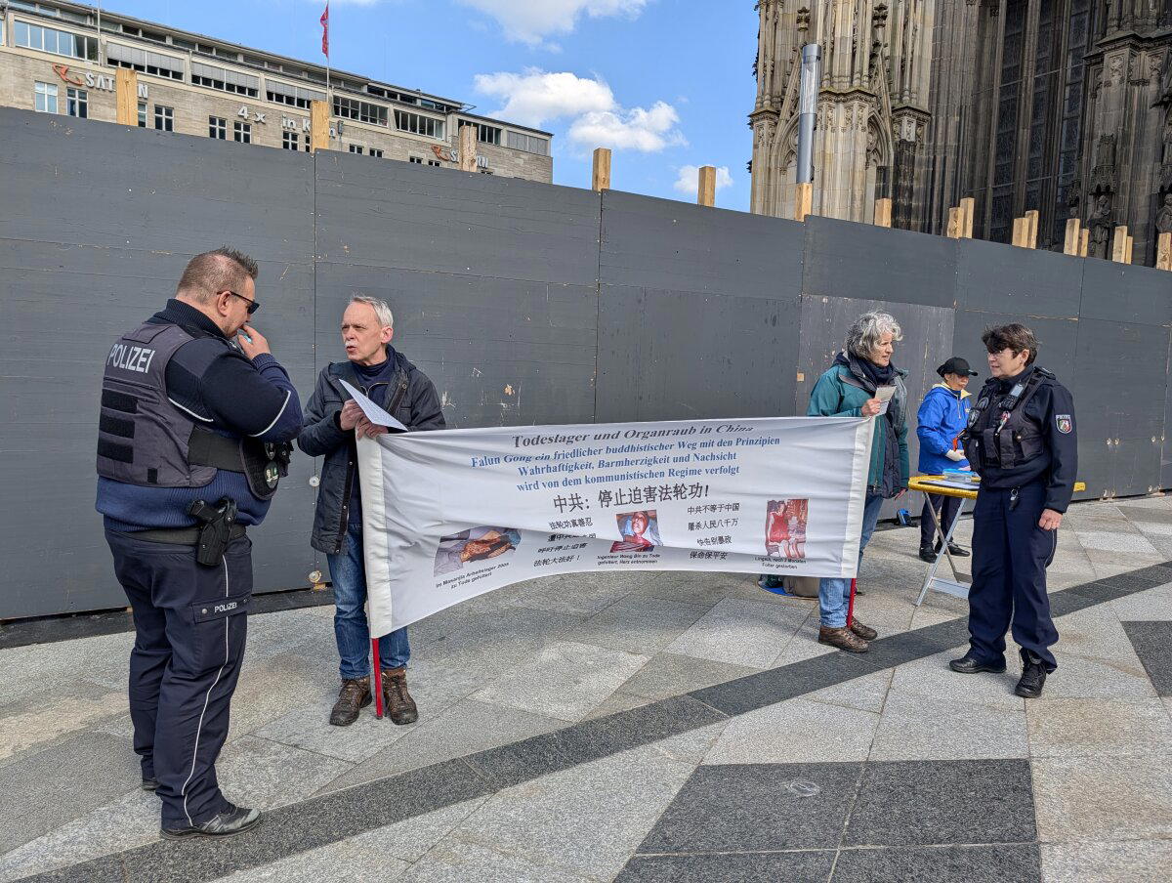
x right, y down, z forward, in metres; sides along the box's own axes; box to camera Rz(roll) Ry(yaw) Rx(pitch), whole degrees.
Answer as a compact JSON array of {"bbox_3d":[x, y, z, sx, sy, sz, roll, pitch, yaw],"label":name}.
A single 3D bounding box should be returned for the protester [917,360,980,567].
[{"bbox_3d":[2.892,0.113,6.504,0.500,1.569,0.410,-1,5,-27],"label":"protester"}]

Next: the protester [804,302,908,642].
[{"bbox_3d":[1.475,0.191,4.396,0.530,1.775,0.440,-2,6,-41],"label":"protester"}]

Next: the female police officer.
[{"bbox_3d":[2.035,0.290,3.884,0.430,1.680,0.540,-1,5,-28],"label":"female police officer"}]

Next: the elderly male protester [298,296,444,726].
[{"bbox_3d":[-0.900,0.276,3.401,0.570,1.750,0.460,2,5,6],"label":"elderly male protester"}]

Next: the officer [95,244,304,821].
[{"bbox_3d":[-1.239,0.302,2.611,0.570,1.837,0.610,-3,6,-44],"label":"officer"}]

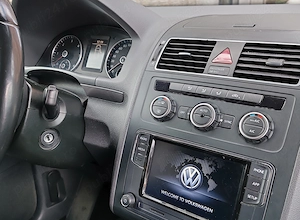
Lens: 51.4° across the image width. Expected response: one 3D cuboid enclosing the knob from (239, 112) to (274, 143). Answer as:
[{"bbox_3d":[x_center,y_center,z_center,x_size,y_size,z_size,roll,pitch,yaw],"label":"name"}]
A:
[{"bbox_3d":[0.135,0.021,0.399,0.041,0.041,0.015,12,-10,34],"label":"knob"}]

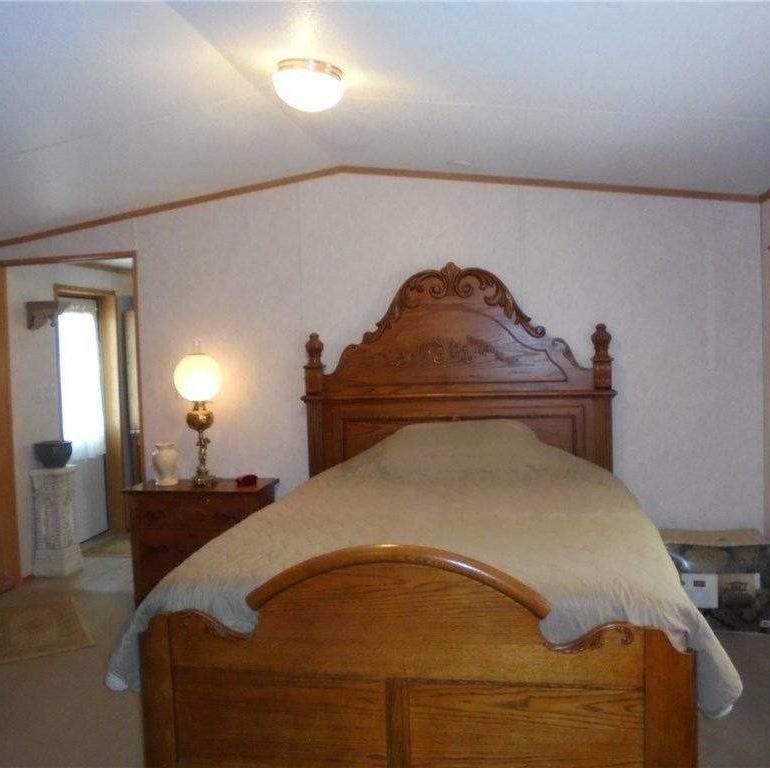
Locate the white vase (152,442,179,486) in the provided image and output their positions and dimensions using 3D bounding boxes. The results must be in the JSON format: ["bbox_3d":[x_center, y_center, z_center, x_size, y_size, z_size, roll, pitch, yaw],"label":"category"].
[{"bbox_3d":[-1.238,0.451,4.347,0.140,0.235,0.140,-1,3,10],"label":"white vase"}]

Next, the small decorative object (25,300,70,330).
[{"bbox_3d":[-2.258,-0.460,5.185,0.170,0.170,0.270,-1,3,10],"label":"small decorative object"}]

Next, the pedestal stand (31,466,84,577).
[{"bbox_3d":[-2.205,0.914,5.173,0.235,0.710,0.225,-1,3,10],"label":"pedestal stand"}]

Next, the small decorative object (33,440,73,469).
[{"bbox_3d":[-2.213,0.480,5.153,0.235,0.160,0.235,-1,3,10],"label":"small decorative object"}]

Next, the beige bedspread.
[{"bbox_3d":[0.201,0.543,3.131,1.820,0.630,1.980,-1,3,10],"label":"beige bedspread"}]

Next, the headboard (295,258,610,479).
[{"bbox_3d":[0.377,0.301,4.163,1.690,1.880,0.130,-1,3,10],"label":"headboard"}]

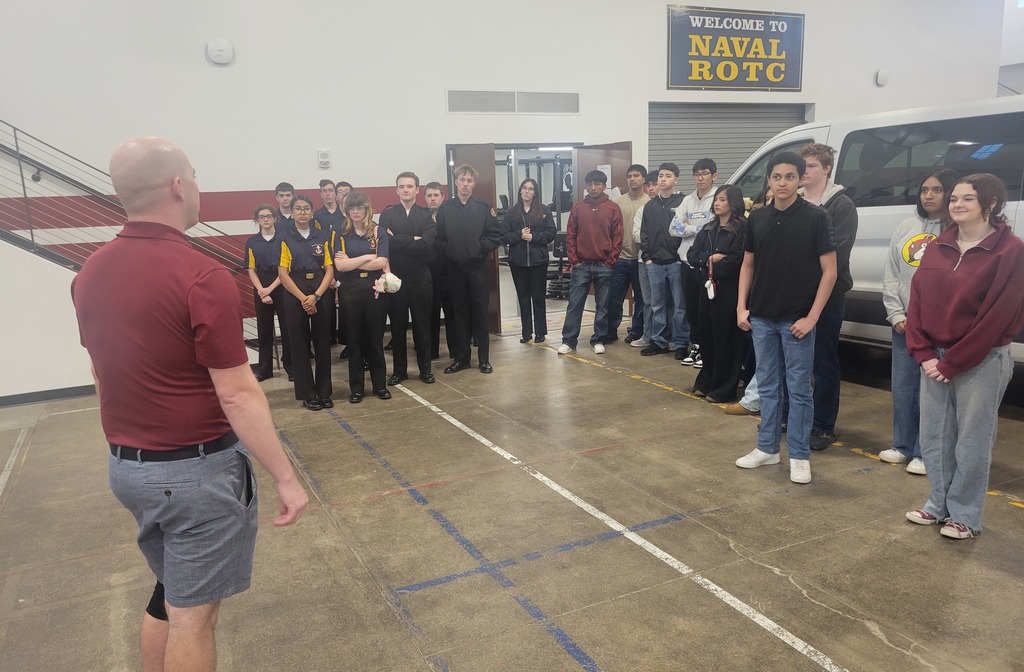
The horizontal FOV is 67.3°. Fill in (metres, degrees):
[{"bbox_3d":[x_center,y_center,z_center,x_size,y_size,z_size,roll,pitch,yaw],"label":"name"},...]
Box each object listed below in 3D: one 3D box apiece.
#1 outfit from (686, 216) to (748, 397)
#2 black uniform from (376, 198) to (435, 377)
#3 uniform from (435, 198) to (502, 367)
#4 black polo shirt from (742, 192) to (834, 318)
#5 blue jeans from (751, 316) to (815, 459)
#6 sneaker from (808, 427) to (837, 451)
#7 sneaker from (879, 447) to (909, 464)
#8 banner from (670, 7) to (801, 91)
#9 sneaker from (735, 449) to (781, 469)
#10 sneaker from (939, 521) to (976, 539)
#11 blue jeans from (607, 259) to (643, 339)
[{"bbox_3d":[1.513,-0.202,5.689,0.390,1.340,0.450,-12,14,-42],"label":"outfit"},{"bbox_3d":[-0.899,-0.385,6.606,0.530,1.500,0.340,-3,10,-4],"label":"black uniform"},{"bbox_3d":[-0.411,-0.510,7.209,0.560,1.550,0.360,0,11,11],"label":"uniform"},{"bbox_3d":[1.521,-0.433,4.240,0.470,0.677,0.280,6,13,38],"label":"black polo shirt"},{"bbox_3d":[1.500,0.240,4.266,0.370,0.880,0.280,7,14,42],"label":"blue jeans"},{"bbox_3d":[1.873,0.592,4.665,0.290,0.120,0.110,-12,14,-42],"label":"sneaker"},{"bbox_3d":[2.166,0.650,4.326,0.250,0.105,0.100,-6,11,-21],"label":"sneaker"},{"bbox_3d":[3.209,-4.031,10.875,2.490,1.090,0.030,-7,11,-25],"label":"banner"},{"bbox_3d":[1.433,0.690,4.459,0.285,0.110,0.105,-5,11,-17],"label":"sneaker"},{"bbox_3d":[2.048,0.853,3.503,0.250,0.090,0.090,-6,11,-19],"label":"sneaker"},{"bbox_3d":[1.216,-0.476,8.266,0.430,0.940,0.310,4,12,30],"label":"blue jeans"}]

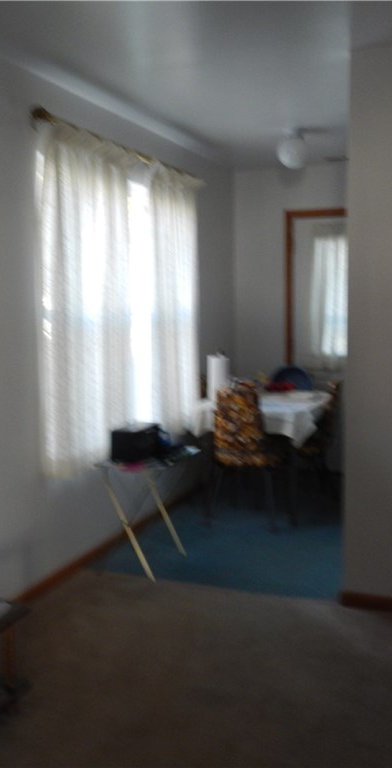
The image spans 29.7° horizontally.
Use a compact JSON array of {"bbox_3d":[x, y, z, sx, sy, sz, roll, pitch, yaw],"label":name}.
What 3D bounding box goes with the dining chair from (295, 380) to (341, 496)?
[{"bbox_3d":[0.713,0.406,4.902,0.500,0.880,0.430,2,7,22],"label":"dining chair"}]

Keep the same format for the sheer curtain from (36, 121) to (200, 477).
[{"bbox_3d":[-0.330,-0.449,4.171,0.110,1.610,1.890,2,7,22],"label":"sheer curtain"}]

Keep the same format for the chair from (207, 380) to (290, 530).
[{"bbox_3d":[0.330,0.433,4.628,0.440,0.890,0.500,2,6,19],"label":"chair"}]

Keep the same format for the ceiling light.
[{"bbox_3d":[0.599,-1.451,4.571,0.200,0.230,0.200,2,7,22],"label":"ceiling light"}]

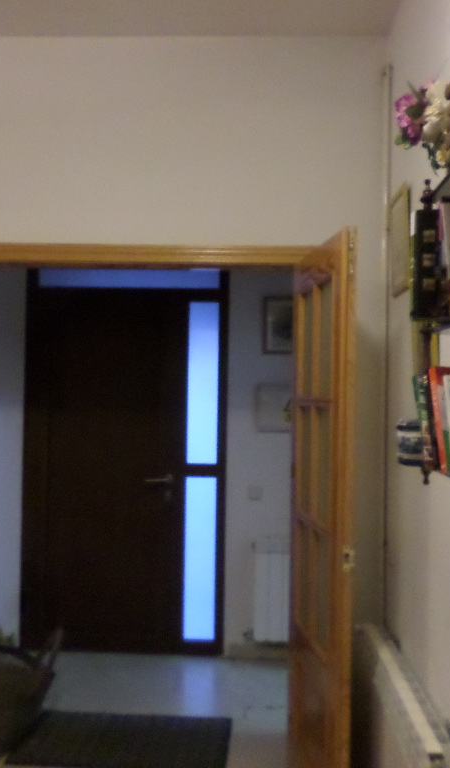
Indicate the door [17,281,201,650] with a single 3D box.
[{"bbox_3d":[-0.714,0.520,4.488,1.010,2.180,0.080,1,-1,2],"label":"door"}]

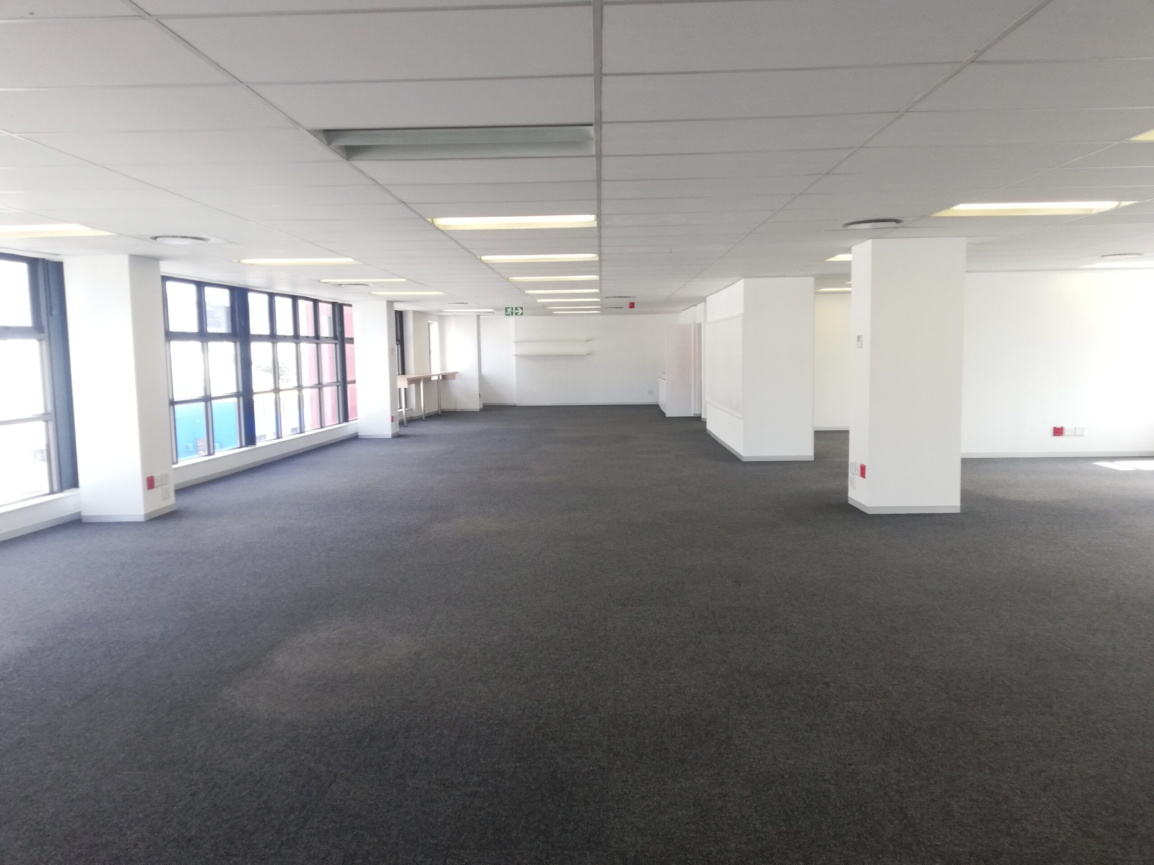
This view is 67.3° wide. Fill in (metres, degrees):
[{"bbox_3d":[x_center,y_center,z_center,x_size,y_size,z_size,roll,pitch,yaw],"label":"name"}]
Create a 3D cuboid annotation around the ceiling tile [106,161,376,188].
[{"bbox_3d":[-1.680,-1.318,4.436,1.195,0.025,0.595,-1,5,2],"label":"ceiling tile"}]

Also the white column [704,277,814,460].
[{"bbox_3d":[2.713,-1.024,13.427,0.920,2.407,4.130,-1,5,2],"label":"white column"}]

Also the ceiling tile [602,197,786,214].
[{"bbox_3d":[0.755,-1.466,5.552,1.195,0.025,0.595,-1,5,2],"label":"ceiling tile"}]

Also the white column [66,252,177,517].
[{"bbox_3d":[-4.251,-0.404,8.106,0.580,2.407,0.580,-1,5,2],"label":"white column"}]

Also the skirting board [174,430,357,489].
[{"bbox_3d":[-4.337,0.323,12.826,0.020,0.075,6.650,-1,5,4],"label":"skirting board"}]

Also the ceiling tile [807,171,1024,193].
[{"bbox_3d":[1.936,-1.426,4.916,1.195,0.025,0.595,-1,5,2],"label":"ceiling tile"}]

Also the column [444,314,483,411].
[{"bbox_3d":[-2.925,-1.753,22.082,0.900,2.407,0.570,-1,5,2],"label":"column"}]

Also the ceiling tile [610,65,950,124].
[{"bbox_3d":[0.679,-1.230,3.164,1.175,0.020,0.575,-1,5,2],"label":"ceiling tile"}]

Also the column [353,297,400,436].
[{"bbox_3d":[-3.576,-1.117,15.499,0.580,2.407,0.580,-1,5,2],"label":"column"}]

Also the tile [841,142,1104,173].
[{"bbox_3d":[1.918,-1.369,4.319,1.195,0.025,0.595,-1,5,2],"label":"tile"}]

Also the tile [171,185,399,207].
[{"bbox_3d":[-1.662,-1.375,5.032,1.195,0.025,0.595,-1,5,2],"label":"tile"}]

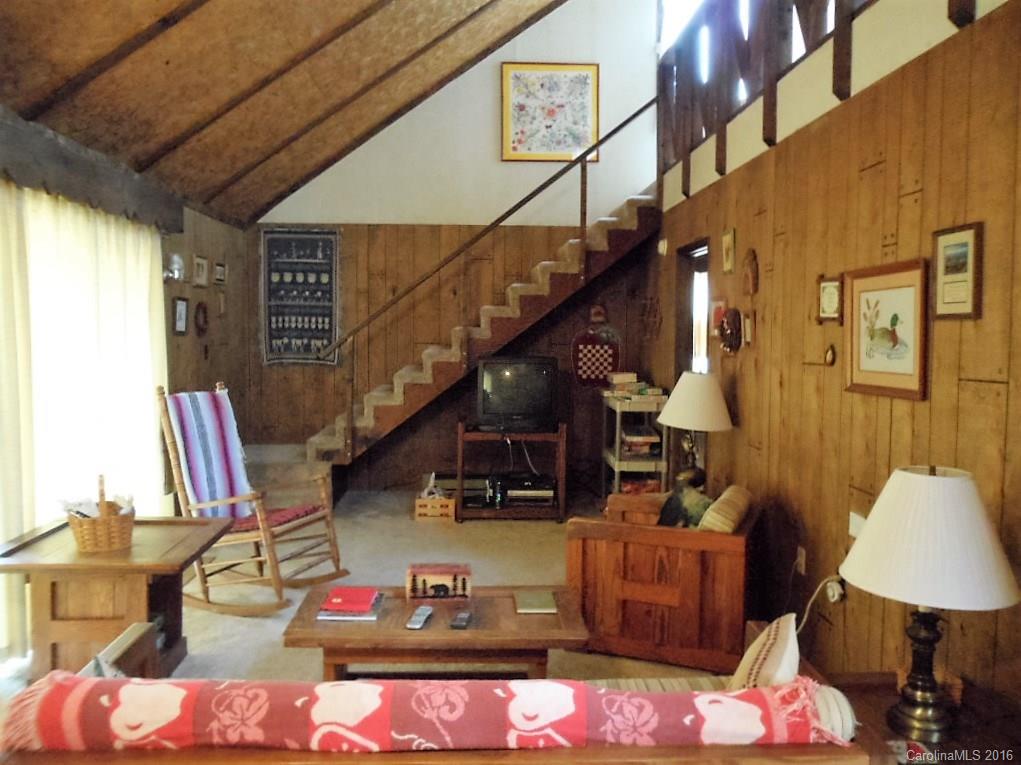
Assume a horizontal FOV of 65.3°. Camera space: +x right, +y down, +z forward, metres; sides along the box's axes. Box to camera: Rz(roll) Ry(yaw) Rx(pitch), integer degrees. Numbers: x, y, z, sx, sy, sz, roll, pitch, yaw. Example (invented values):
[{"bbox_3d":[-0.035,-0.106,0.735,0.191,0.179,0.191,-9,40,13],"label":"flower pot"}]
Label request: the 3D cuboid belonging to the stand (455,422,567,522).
[{"bbox_3d":[0.002,0.697,6.404,0.850,0.770,0.430,0,4,-3],"label":"stand"}]

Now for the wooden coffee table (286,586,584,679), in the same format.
[{"bbox_3d":[-0.276,1.079,3.064,1.090,0.420,0.550,0,4,0],"label":"wooden coffee table"}]

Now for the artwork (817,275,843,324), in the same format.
[{"bbox_3d":[1.514,-0.395,3.777,0.020,0.233,0.217,0,3,-5],"label":"artwork"}]

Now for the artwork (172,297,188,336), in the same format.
[{"bbox_3d":[-2.305,-0.461,5.567,0.025,0.265,0.230,0,4,-3],"label":"artwork"}]

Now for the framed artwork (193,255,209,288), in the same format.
[{"bbox_3d":[-2.324,-0.835,5.984,0.025,0.235,0.260,0,4,-3],"label":"framed artwork"}]

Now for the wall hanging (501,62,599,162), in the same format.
[{"bbox_3d":[0.370,-2.489,7.363,0.911,0.894,0.030,0,3,-5],"label":"wall hanging"}]

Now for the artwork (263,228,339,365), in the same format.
[{"bbox_3d":[-1.912,-0.780,7.271,0.685,1.231,0.020,0,3,-5],"label":"artwork"}]

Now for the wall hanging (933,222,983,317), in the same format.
[{"bbox_3d":[1.591,-0.386,2.835,0.020,0.325,0.253,0,3,-5],"label":"wall hanging"}]

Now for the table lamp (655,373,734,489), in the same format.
[{"bbox_3d":[1.077,0.272,4.625,0.430,0.675,0.430,0,3,-5],"label":"table lamp"}]

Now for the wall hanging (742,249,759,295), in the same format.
[{"bbox_3d":[1.429,-0.658,4.742,0.030,0.256,0.174,0,3,-5],"label":"wall hanging"}]

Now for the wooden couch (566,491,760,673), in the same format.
[{"bbox_3d":[0.733,0.873,3.769,0.780,0.660,0.690,1,3,21],"label":"wooden couch"}]

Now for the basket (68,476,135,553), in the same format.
[{"bbox_3d":[-1.746,0.545,3.400,0.280,0.298,0.230,-2,4,-27],"label":"basket"}]

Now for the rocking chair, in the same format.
[{"bbox_3d":[-1.402,0.606,4.372,0.900,1.190,0.570,2,4,22],"label":"rocking chair"}]

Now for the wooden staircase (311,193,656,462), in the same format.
[{"bbox_3d":[-0.227,-0.497,6.960,2.970,2.320,0.830,0,4,-3],"label":"wooden staircase"}]

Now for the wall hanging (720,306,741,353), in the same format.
[{"bbox_3d":[1.451,-0.353,5.285,0.070,0.310,0.310,0,4,-3],"label":"wall hanging"}]

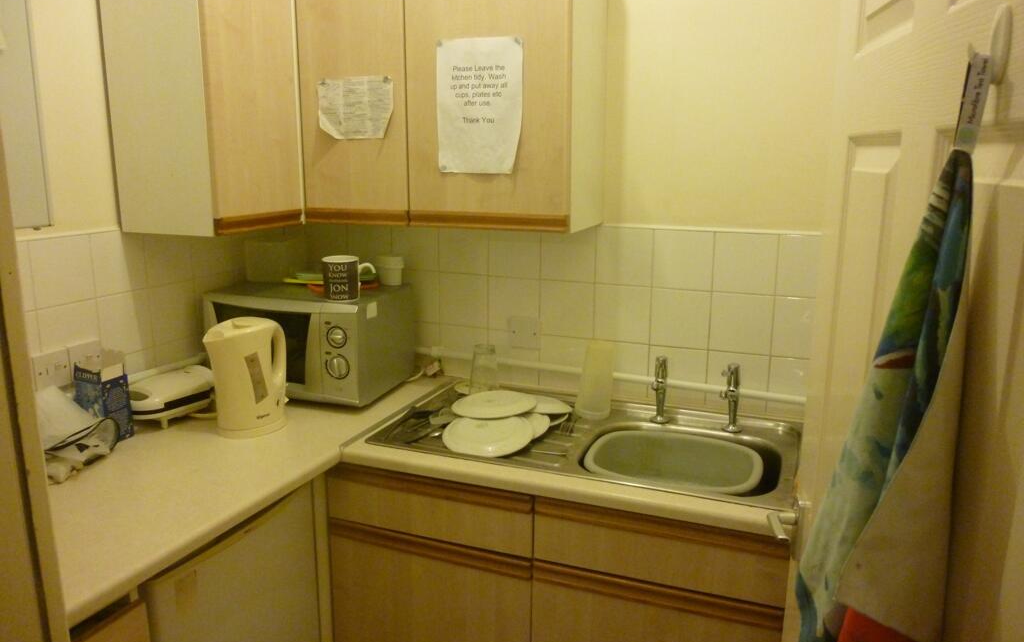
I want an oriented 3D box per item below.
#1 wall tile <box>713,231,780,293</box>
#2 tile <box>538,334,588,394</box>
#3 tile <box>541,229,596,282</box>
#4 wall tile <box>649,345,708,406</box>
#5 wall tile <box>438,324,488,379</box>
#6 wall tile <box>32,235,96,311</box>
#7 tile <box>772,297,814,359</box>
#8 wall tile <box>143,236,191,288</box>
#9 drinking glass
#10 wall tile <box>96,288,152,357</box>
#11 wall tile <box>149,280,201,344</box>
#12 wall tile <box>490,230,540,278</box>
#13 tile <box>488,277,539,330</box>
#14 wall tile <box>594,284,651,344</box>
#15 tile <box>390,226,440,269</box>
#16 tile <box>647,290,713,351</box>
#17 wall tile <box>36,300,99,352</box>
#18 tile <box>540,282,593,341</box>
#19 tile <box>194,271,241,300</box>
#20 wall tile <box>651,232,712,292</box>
[{"bbox_3d":[0.572,-0.140,1.805,0.148,0.145,0.010,5,13,20],"label":"wall tile"},{"bbox_3d":[0.146,0.114,2.018,0.148,0.148,0.010,5,13,20],"label":"tile"},{"bbox_3d":[0.149,-0.178,1.963,0.148,0.148,0.010,5,13,20],"label":"tile"},{"bbox_3d":[0.428,0.142,1.925,0.149,0.149,0.010,5,12,20],"label":"wall tile"},{"bbox_3d":[-0.137,0.091,2.132,0.149,0.149,0.010,5,12,20],"label":"wall tile"},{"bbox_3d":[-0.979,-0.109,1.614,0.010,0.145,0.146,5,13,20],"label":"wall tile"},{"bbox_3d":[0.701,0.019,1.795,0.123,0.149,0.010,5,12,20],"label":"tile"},{"bbox_3d":[-0.877,-0.164,1.886,0.010,0.145,0.146,5,13,20],"label":"wall tile"},{"bbox_3d":[-0.080,0.129,2.024,0.079,0.138,0.079,1,12,0],"label":"drinking glass"},{"bbox_3d":[-0.930,0.009,1.781,0.010,0.148,0.146,5,13,20],"label":"wall tile"},{"bbox_3d":[-0.879,-0.019,1.916,0.010,0.148,0.146,5,13,20],"label":"wall tile"},{"bbox_3d":[0.009,-0.192,2.019,0.149,0.149,0.010,5,12,20],"label":"wall tile"},{"bbox_3d":[0.006,-0.044,2.045,0.148,0.148,0.010,5,13,20],"label":"tile"},{"bbox_3d":[0.289,-0.020,1.936,0.148,0.148,0.010,5,13,20],"label":"wall tile"},{"bbox_3d":[-0.274,-0.217,2.114,0.148,0.148,0.010,5,13,20],"label":"tile"},{"bbox_3d":[0.429,-0.008,1.886,0.148,0.148,0.010,5,13,20],"label":"tile"},{"bbox_3d":[-0.993,0.038,1.669,0.010,0.148,0.148,5,13,20],"label":"wall tile"},{"bbox_3d":[0.147,-0.031,1.995,0.148,0.148,0.010,5,13,20],"label":"tile"},{"bbox_3d":[-0.836,-0.050,2.083,0.010,0.148,0.148,5,13,20],"label":"tile"},{"bbox_3d":[0.433,-0.154,1.864,0.149,0.149,0.010,5,12,20],"label":"wall tile"}]

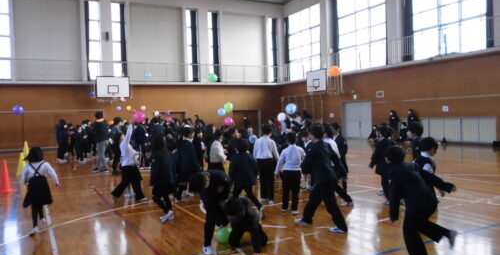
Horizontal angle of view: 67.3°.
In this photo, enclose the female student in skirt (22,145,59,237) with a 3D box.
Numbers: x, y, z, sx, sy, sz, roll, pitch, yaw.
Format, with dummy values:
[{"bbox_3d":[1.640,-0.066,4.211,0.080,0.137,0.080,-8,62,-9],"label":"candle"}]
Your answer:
[{"bbox_3d":[-3.027,0.871,5.400,0.500,1.180,0.380,-3,2,-27],"label":"female student in skirt"}]

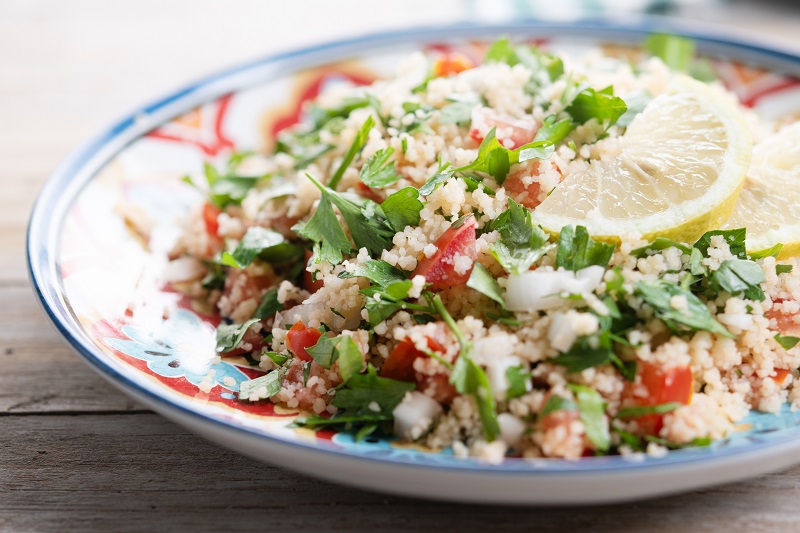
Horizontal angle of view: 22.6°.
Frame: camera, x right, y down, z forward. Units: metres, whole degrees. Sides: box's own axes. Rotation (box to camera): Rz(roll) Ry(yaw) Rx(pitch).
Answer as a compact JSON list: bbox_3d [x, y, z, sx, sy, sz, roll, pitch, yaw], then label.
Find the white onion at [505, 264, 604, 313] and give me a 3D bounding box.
[{"bbox_3d":[0.037,0.005,0.476,0.024,0.009,0.011,-2,28,0],"label":"white onion"}]

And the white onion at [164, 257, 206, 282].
[{"bbox_3d":[-0.057,0.001,0.531,0.012,0.005,0.007,-2,28,0],"label":"white onion"}]

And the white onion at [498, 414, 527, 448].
[{"bbox_3d":[0.025,0.037,0.442,0.007,0.006,0.006,-2,28,0],"label":"white onion"}]

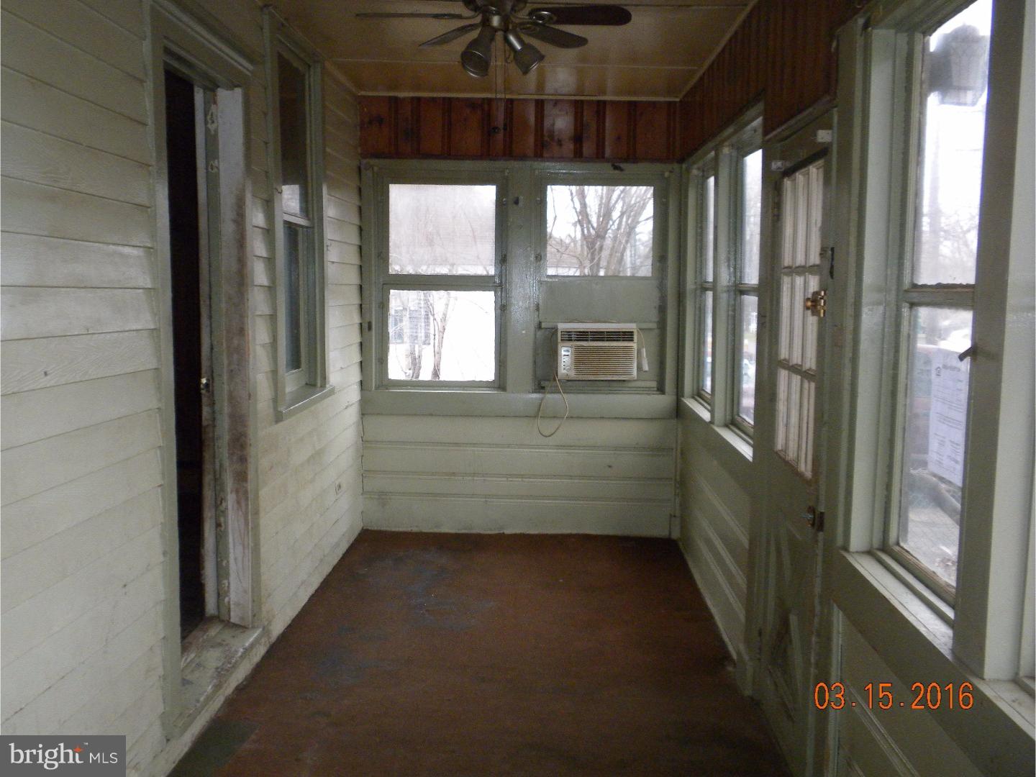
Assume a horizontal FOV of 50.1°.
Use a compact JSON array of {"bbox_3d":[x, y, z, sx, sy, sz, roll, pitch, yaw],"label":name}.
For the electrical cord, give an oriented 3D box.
[{"bbox_3d":[0.209,0.098,6.561,0.182,0.383,0.080,1,5,2],"label":"electrical cord"}]

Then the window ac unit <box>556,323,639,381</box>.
[{"bbox_3d":[0.469,-0.227,6.634,0.459,0.328,0.380,1,5,2],"label":"window ac unit"}]

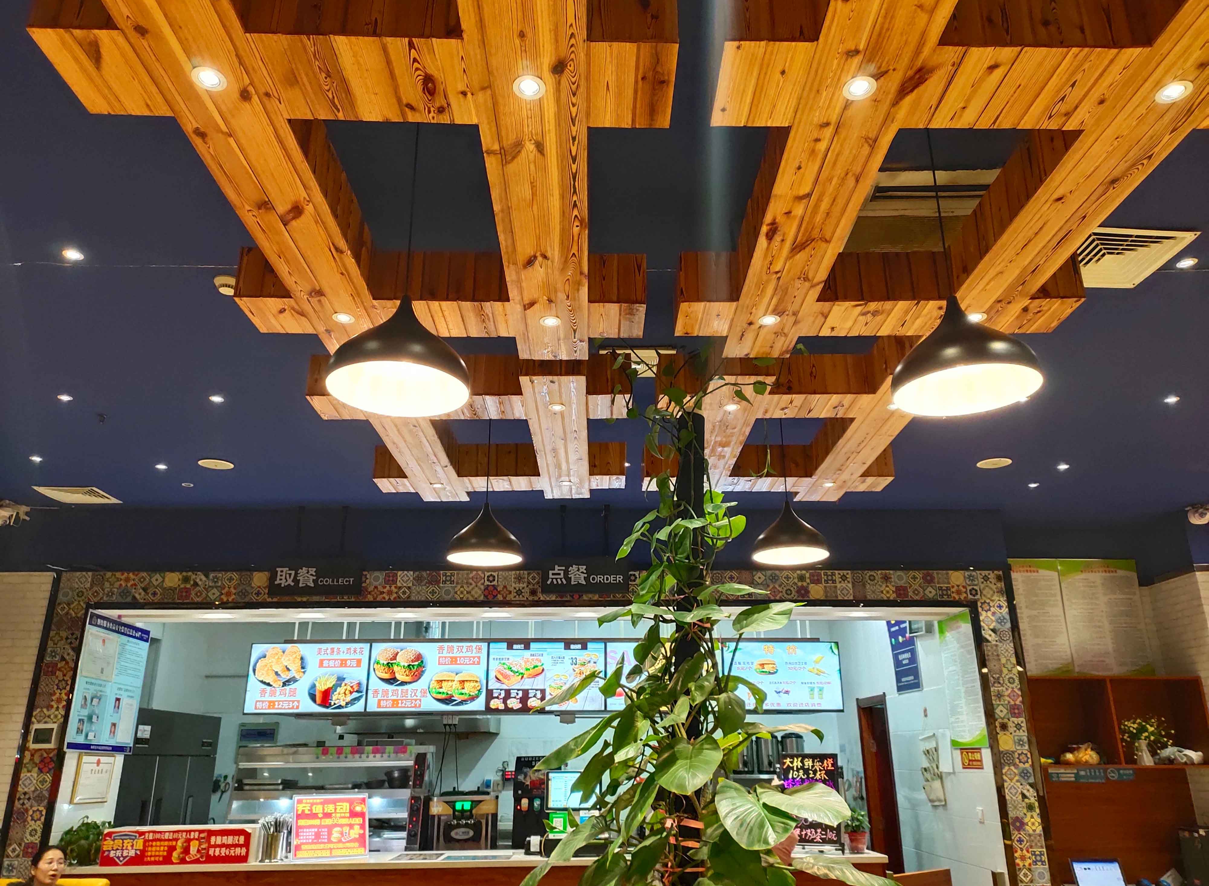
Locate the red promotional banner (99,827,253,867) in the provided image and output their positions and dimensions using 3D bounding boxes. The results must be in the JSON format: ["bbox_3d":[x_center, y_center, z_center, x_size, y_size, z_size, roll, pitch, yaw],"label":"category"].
[{"bbox_3d":[-2.583,2.443,4.863,0.850,0.200,0.030,3,-21,-7],"label":"red promotional banner"}]

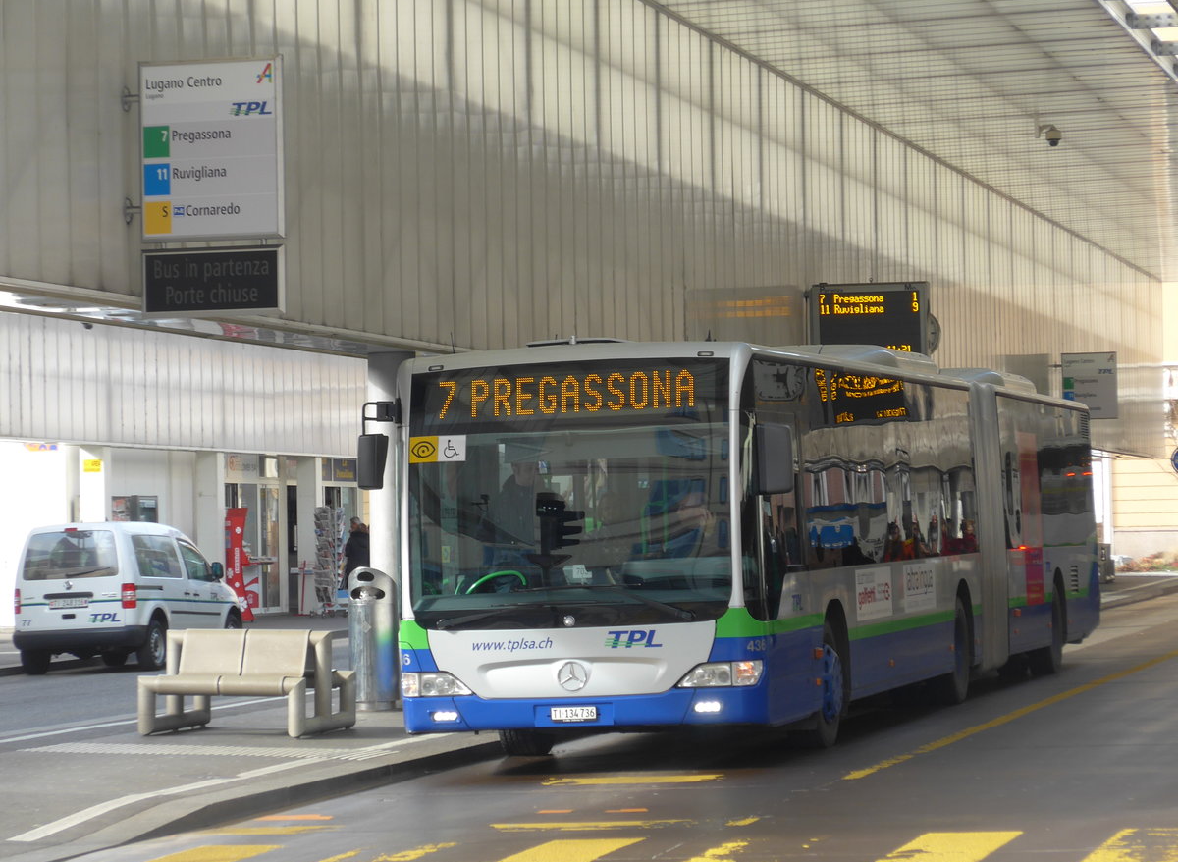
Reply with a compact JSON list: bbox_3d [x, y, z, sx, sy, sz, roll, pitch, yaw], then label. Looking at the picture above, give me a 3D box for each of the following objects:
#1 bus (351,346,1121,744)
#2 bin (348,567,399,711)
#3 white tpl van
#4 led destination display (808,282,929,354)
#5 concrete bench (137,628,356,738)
[{"bbox_3d":[2.096,0.894,35.048,2.600,3.060,17.950,-3,-2,14],"label":"bus"},{"bbox_3d":[-1.791,1.733,33.300,0.430,1.190,0.430,-1,-2,0],"label":"bin"},{"bbox_3d":[-5.945,2.136,51.524,1.790,1.840,4.410,-3,-2,15],"label":"white tpl van"},{"bbox_3d":[3.451,-1.304,48.597,1.420,0.950,0.200,-1,-2,14],"label":"led destination display"},{"bbox_3d":[-2.582,1.901,30.192,1.310,0.770,1.290,-1,-2,14],"label":"concrete bench"}]

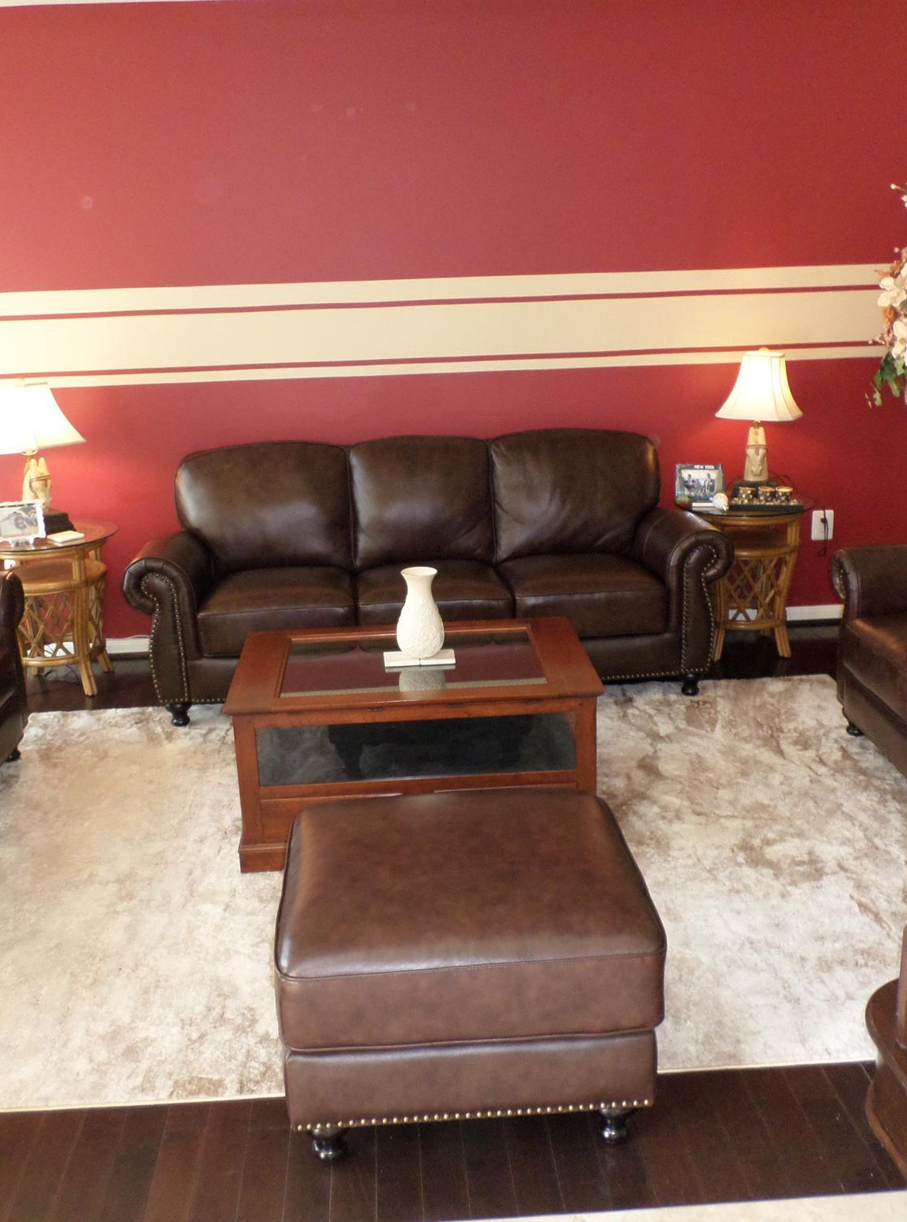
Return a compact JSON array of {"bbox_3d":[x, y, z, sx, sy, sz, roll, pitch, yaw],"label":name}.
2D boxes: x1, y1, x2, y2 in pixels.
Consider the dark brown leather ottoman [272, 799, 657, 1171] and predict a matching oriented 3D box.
[{"bbox_3d":[0.023,0.719,2.432,0.700,0.455,0.640,-3,16,-2],"label":"dark brown leather ottoman"}]

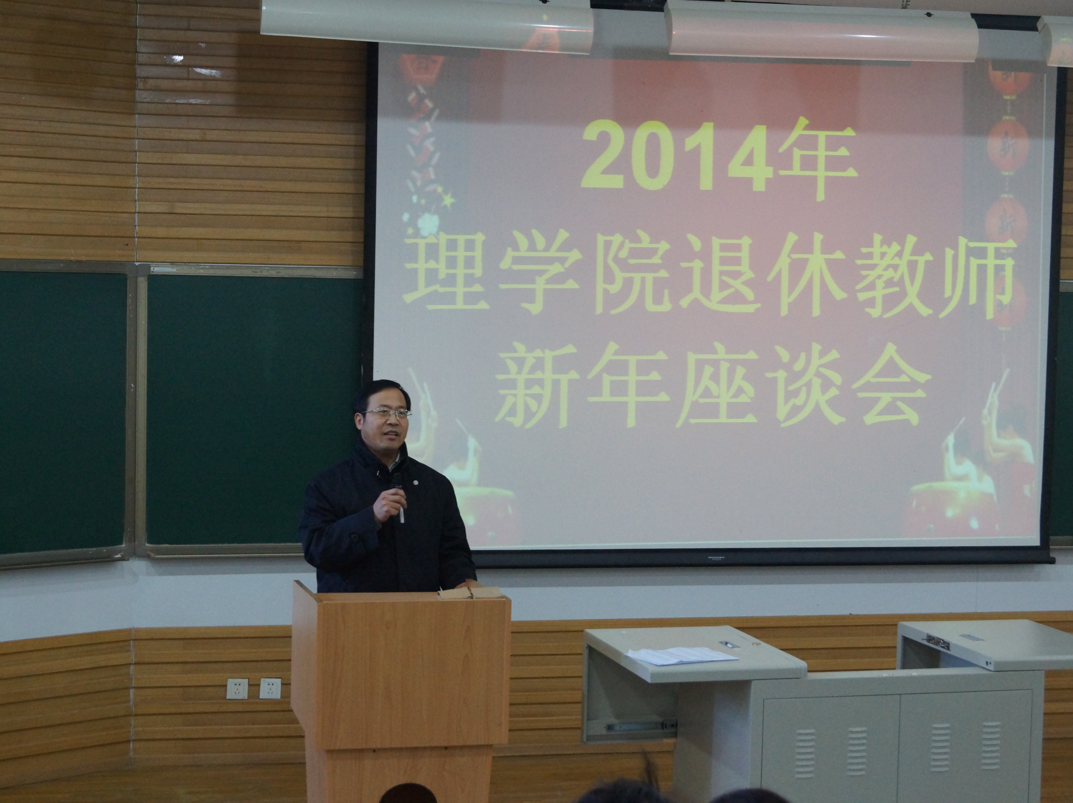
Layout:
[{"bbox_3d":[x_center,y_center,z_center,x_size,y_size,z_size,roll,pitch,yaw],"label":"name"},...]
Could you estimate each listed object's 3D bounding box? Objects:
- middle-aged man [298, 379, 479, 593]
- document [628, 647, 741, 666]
[{"bbox_3d":[-0.488,0.779,6.521,0.550,1.700,0.400,0,4,-16],"label":"middle-aged man"},{"bbox_3d":[0.463,0.811,6.396,0.300,0.015,0.212,-1,4,-28],"label":"document"}]

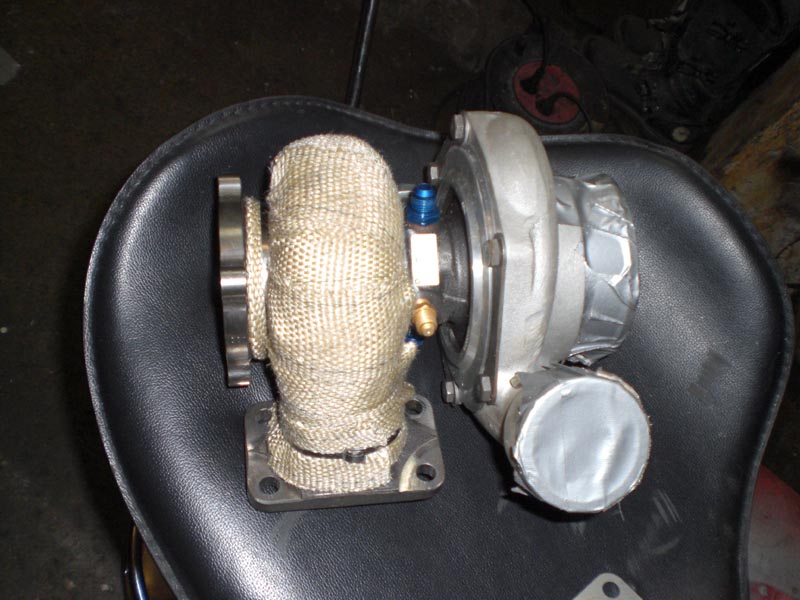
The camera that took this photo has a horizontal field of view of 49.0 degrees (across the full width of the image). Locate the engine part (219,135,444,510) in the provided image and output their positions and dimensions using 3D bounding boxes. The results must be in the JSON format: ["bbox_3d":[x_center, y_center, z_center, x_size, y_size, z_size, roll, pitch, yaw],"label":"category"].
[{"bbox_3d":[-0.031,0.002,0.453,0.116,0.172,0.146,-2,49,-10],"label":"engine part"}]

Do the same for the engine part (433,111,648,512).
[{"bbox_3d":[0.070,0.000,0.461,0.092,0.177,0.196,-2,49,-10],"label":"engine part"}]

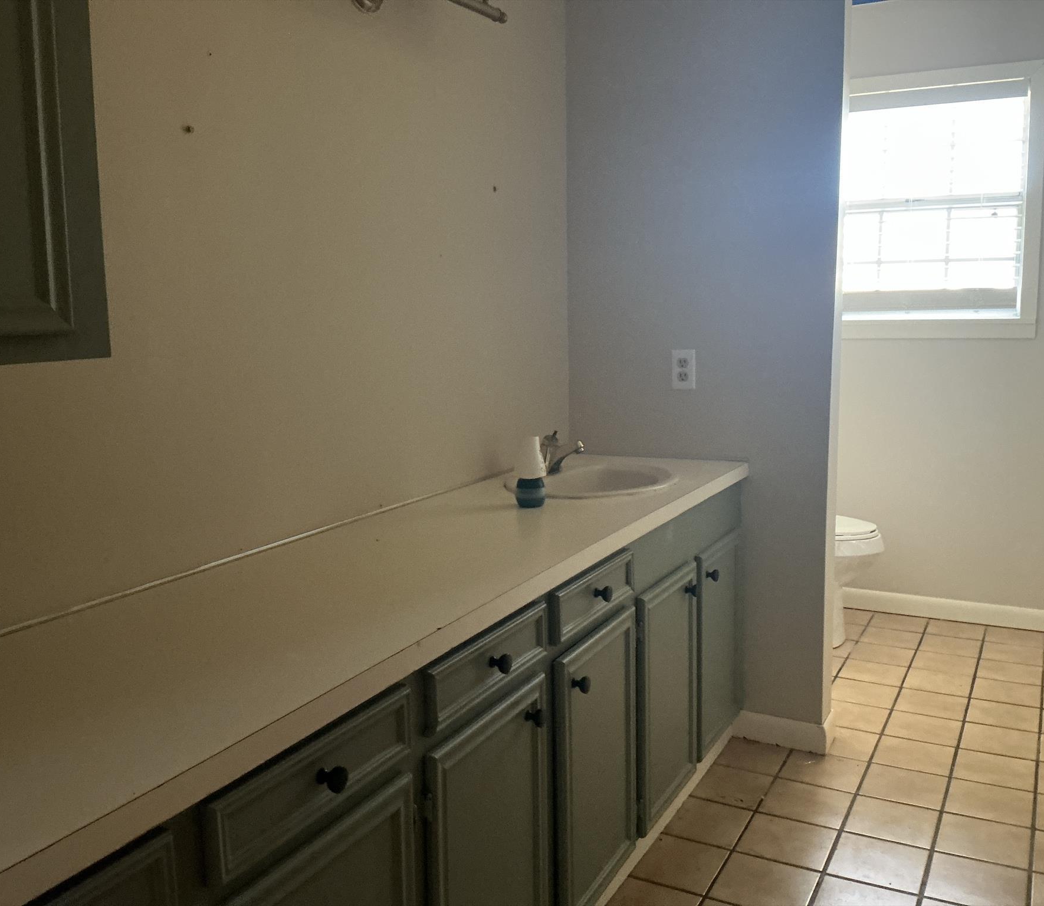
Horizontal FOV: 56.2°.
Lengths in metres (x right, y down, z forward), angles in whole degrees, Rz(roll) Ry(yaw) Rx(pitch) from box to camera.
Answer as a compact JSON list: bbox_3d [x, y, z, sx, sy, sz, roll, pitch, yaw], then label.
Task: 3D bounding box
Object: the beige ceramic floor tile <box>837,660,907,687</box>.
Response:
[{"bbox_3d":[1.225,0.771,3.402,0.199,0.009,0.199,3,9,29],"label":"beige ceramic floor tile"}]

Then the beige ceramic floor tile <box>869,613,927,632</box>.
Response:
[{"bbox_3d":[1.517,0.688,3.926,0.199,0.009,0.199,3,9,29],"label":"beige ceramic floor tile"}]

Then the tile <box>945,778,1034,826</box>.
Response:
[{"bbox_3d":[1.212,0.911,2.532,0.199,0.010,0.198,3,10,29],"label":"tile"}]

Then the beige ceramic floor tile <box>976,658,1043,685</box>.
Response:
[{"bbox_3d":[1.689,0.760,3.378,0.200,0.010,0.195,3,10,29],"label":"beige ceramic floor tile"}]

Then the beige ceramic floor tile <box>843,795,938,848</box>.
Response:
[{"bbox_3d":[0.928,0.928,2.450,0.200,0.010,0.195,3,10,29],"label":"beige ceramic floor tile"}]

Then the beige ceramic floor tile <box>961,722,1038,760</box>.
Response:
[{"bbox_3d":[1.400,0.849,2.864,0.200,0.010,0.195,3,10,29],"label":"beige ceramic floor tile"}]

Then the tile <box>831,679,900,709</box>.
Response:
[{"bbox_3d":[1.132,0.801,3.237,0.200,0.010,0.195,3,10,29],"label":"tile"}]

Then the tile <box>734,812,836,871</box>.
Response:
[{"bbox_3d":[0.642,0.938,2.355,0.199,0.009,0.199,3,9,29],"label":"tile"}]

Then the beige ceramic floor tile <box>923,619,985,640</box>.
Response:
[{"bbox_3d":[1.699,0.696,3.826,0.199,0.009,0.199,3,9,29],"label":"beige ceramic floor tile"}]

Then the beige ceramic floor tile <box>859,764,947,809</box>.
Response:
[{"bbox_3d":[1.025,0.899,2.622,0.200,0.010,0.195,3,10,29],"label":"beige ceramic floor tile"}]

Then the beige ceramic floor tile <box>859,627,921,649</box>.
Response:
[{"bbox_3d":[1.433,0.719,3.787,0.199,0.010,0.198,3,10,29],"label":"beige ceramic floor tile"}]

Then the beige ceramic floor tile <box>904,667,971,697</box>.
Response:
[{"bbox_3d":[1.411,0.780,3.305,0.196,0.010,0.198,3,9,29],"label":"beige ceramic floor tile"}]

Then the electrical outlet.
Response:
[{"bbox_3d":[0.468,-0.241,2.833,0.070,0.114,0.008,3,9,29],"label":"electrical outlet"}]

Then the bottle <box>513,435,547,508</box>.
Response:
[{"bbox_3d":[0.019,0.044,2.293,0.079,0.162,0.079,-2,9,0],"label":"bottle"}]

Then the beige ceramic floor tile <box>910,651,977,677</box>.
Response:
[{"bbox_3d":[1.504,0.752,3.477,0.199,0.009,0.199,3,9,29],"label":"beige ceramic floor tile"}]

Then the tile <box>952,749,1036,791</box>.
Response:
[{"bbox_3d":[1.304,0.878,2.692,0.200,0.010,0.195,3,10,29],"label":"tile"}]

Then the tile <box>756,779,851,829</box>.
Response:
[{"bbox_3d":[0.739,0.910,2.529,0.199,0.009,0.199,3,9,29],"label":"tile"}]

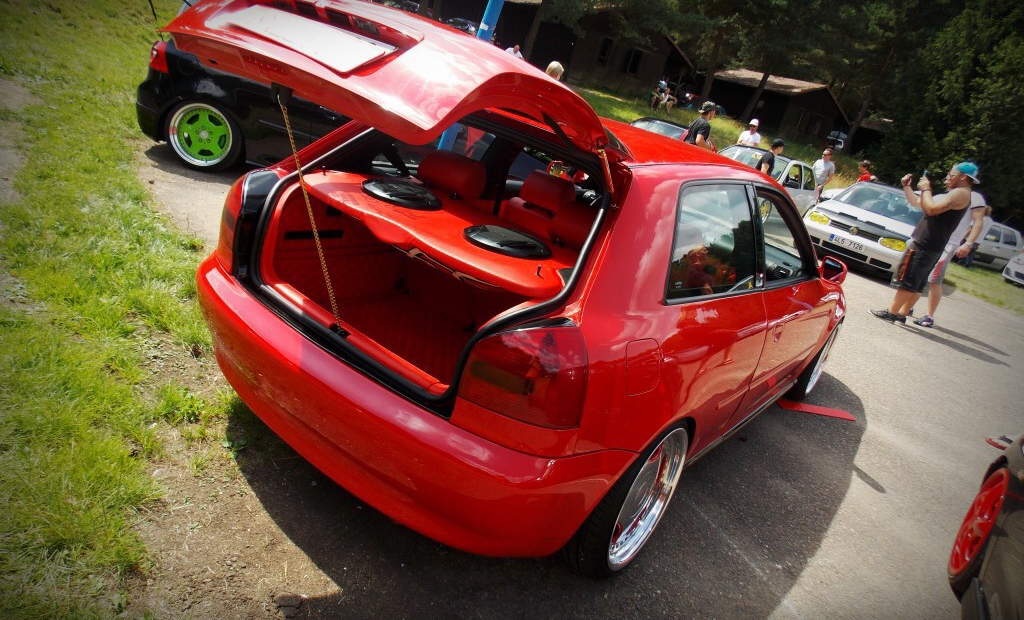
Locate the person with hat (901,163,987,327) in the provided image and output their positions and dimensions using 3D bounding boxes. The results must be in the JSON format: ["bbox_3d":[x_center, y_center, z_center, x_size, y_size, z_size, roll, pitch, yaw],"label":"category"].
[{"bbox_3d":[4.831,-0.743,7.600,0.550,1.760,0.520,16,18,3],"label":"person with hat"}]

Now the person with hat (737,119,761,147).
[{"bbox_3d":[4.891,-3.225,14.673,0.520,1.760,0.350,23,20,22],"label":"person with hat"}]

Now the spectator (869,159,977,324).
[{"bbox_3d":[4.475,-0.778,7.400,0.680,1.800,0.550,17,18,6],"label":"spectator"}]

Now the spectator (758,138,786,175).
[{"bbox_3d":[4.454,-2.248,12.263,0.380,1.740,0.500,9,19,-19],"label":"spectator"}]

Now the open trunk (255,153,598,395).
[{"bbox_3d":[-0.255,-0.211,2.091,1.020,0.700,0.740,26,21,29],"label":"open trunk"}]

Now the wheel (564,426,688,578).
[{"bbox_3d":[0.332,0.536,2.121,0.230,0.600,0.600,26,21,29],"label":"wheel"}]

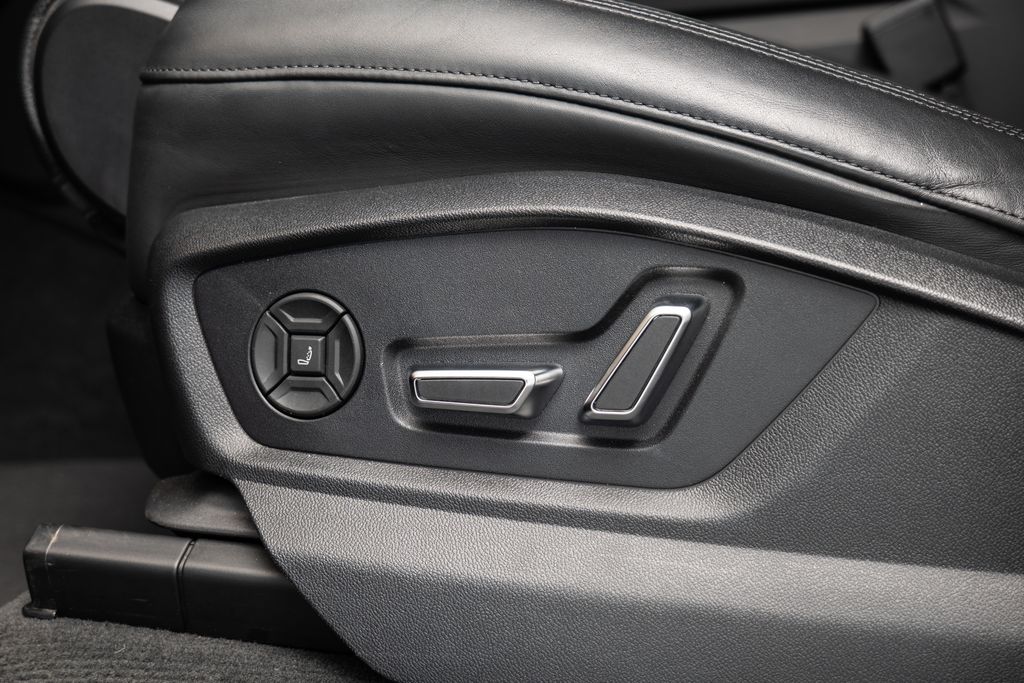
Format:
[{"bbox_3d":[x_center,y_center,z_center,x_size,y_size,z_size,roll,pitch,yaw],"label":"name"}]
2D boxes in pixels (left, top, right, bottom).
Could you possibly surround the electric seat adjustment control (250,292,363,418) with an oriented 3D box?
[{"bbox_3d":[-0.081,0.005,0.495,0.050,0.050,0.010,2,5,19],"label":"electric seat adjustment control"}]

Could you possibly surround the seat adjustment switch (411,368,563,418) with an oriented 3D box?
[{"bbox_3d":[-0.011,0.020,0.467,0.052,0.018,0.018,2,5,19],"label":"seat adjustment switch"}]

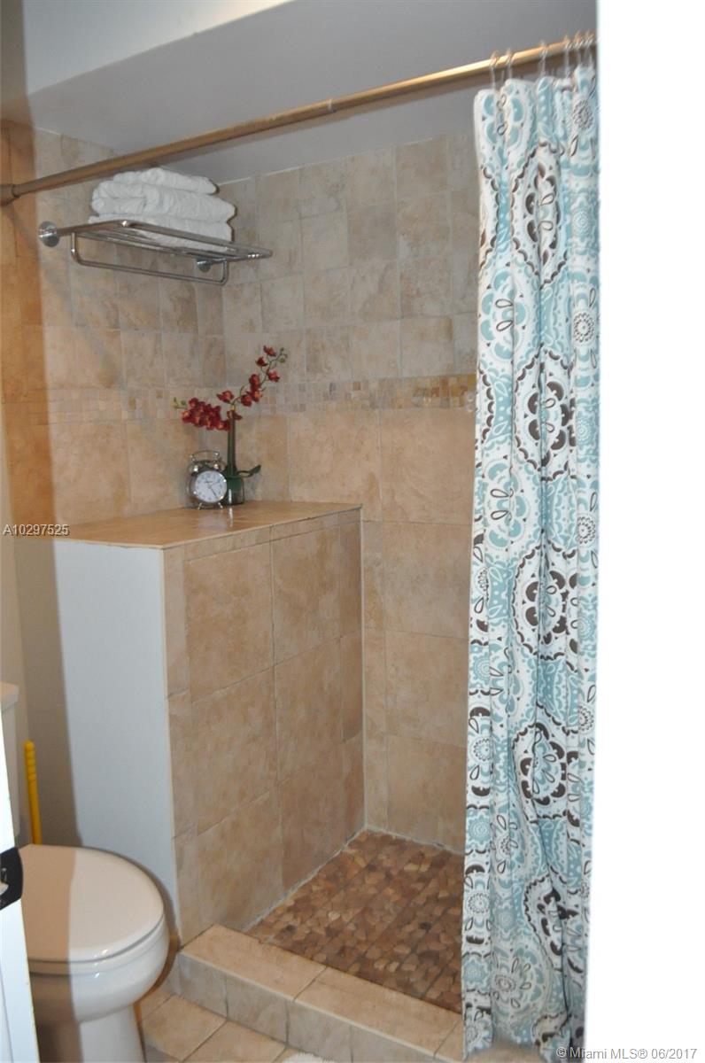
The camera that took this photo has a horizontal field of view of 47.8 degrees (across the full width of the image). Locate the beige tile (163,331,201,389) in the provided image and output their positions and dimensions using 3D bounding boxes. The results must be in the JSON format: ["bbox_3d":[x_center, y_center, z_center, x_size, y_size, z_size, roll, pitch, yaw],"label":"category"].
[{"bbox_3d":[-0.513,-0.511,2.382,0.012,0.153,0.150,3,9,31],"label":"beige tile"}]

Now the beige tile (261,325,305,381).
[{"bbox_3d":[-0.207,-0.544,2.505,0.160,0.160,0.012,3,9,31],"label":"beige tile"}]

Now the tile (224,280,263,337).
[{"bbox_3d":[-0.357,-0.730,2.611,0.157,0.160,0.012,3,9,30],"label":"tile"}]

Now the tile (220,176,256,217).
[{"bbox_3d":[-0.361,-1.032,2.530,0.145,0.135,0.010,4,10,33],"label":"tile"}]

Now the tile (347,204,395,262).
[{"bbox_3d":[0.058,-0.851,2.284,0.157,0.143,0.010,4,10,33],"label":"tile"}]

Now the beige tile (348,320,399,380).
[{"bbox_3d":[0.072,-0.542,2.387,0.161,0.164,0.012,3,9,30],"label":"beige tile"}]

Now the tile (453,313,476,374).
[{"bbox_3d":[0.359,-0.523,2.220,0.164,0.164,0.012,3,8,31],"label":"tile"}]

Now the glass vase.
[{"bbox_3d":[-0.390,-0.240,2.560,0.078,0.305,0.078,4,10,33],"label":"glass vase"}]

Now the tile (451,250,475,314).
[{"bbox_3d":[0.351,-0.692,2.200,0.160,0.160,0.012,3,9,30],"label":"tile"}]

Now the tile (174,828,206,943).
[{"bbox_3d":[-0.388,0.839,1.886,0.010,0.247,0.078,4,10,33],"label":"tile"}]

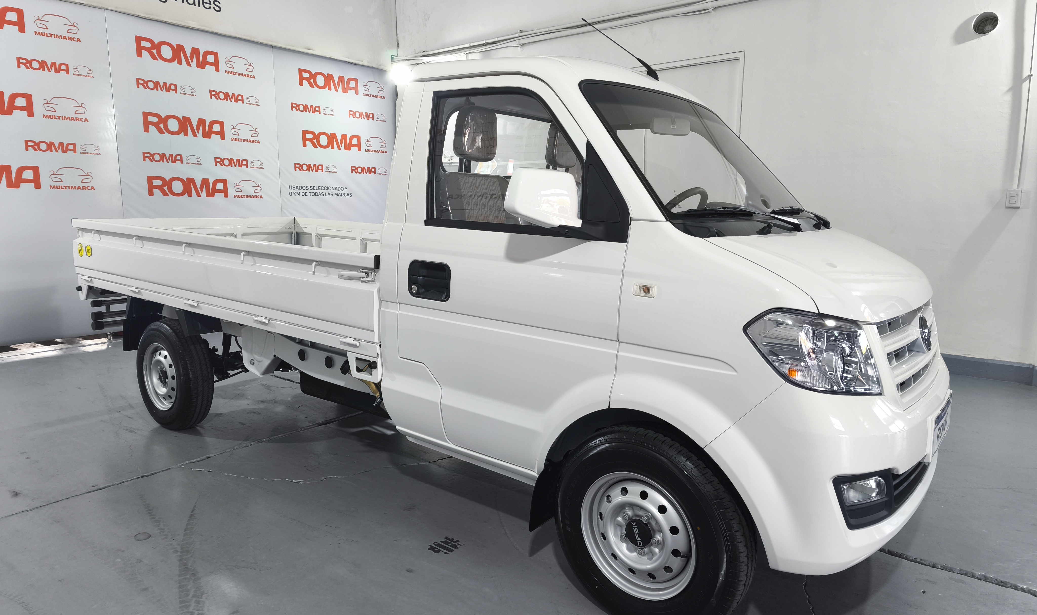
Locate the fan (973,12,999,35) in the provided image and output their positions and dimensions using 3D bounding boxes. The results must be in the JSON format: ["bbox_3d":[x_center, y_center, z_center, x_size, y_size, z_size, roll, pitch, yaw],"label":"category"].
[{"bbox_3d":[3.442,-2.096,5.075,0.165,0.165,0.100,7,11,39],"label":"fan"}]

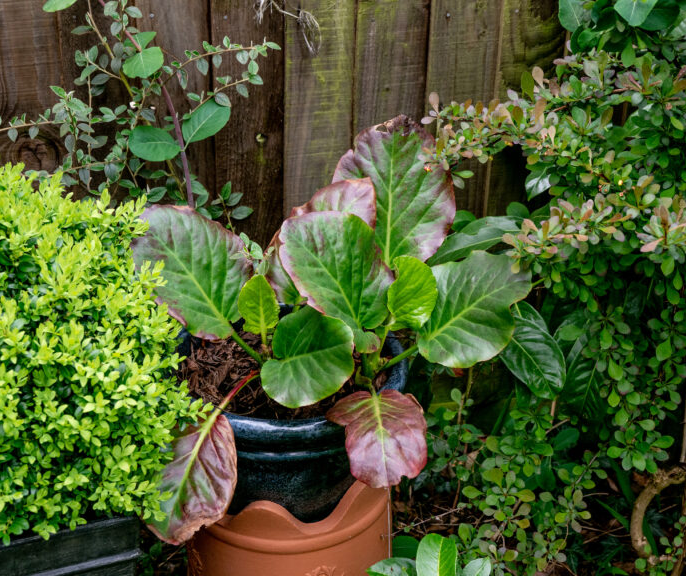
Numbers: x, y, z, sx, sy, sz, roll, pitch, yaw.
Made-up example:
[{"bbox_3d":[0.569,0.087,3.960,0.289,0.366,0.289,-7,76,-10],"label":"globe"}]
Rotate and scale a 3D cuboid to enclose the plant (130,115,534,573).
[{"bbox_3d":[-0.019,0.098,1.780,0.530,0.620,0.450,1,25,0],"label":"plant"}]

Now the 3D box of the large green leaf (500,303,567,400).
[{"bbox_3d":[0.280,0.094,1.900,0.095,0.140,0.060,1,25,0],"label":"large green leaf"}]

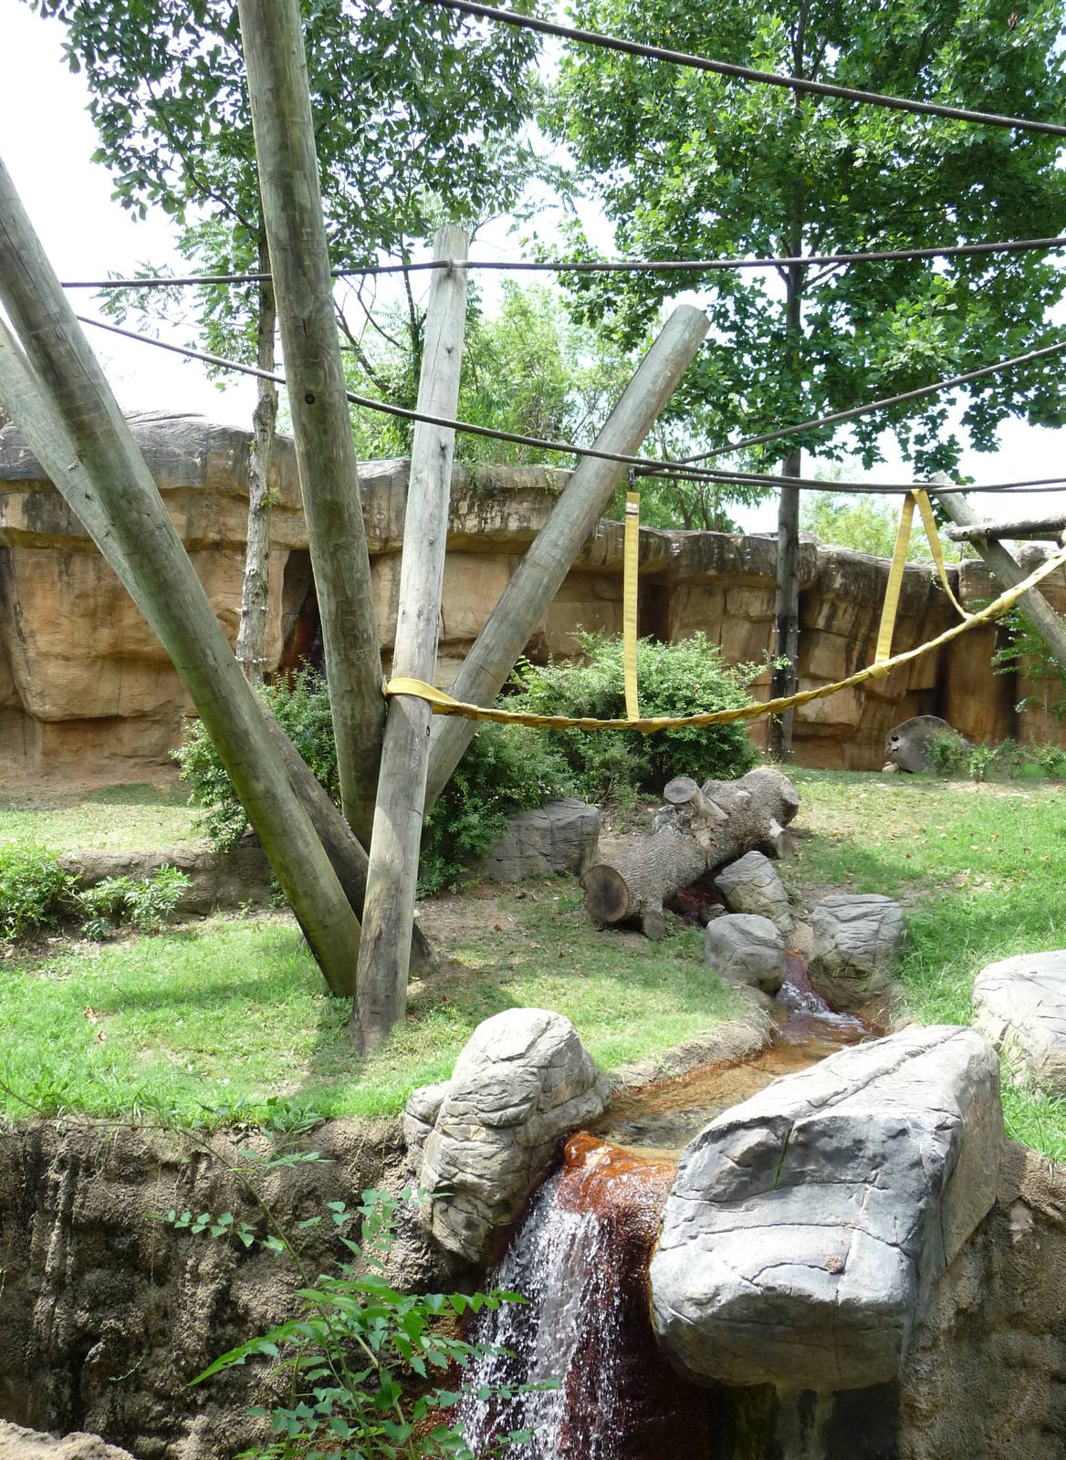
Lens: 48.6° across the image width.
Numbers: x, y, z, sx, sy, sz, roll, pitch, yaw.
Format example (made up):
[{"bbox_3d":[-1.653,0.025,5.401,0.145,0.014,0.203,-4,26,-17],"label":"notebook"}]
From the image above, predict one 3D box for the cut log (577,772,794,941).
[{"bbox_3d":[1.653,1.061,11.396,0.750,0.800,3.200,3,15,38],"label":"cut log"}]

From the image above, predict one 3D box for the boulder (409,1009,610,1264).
[{"bbox_3d":[-0.097,1.927,5.800,0.850,1.000,0.800,2,3,25],"label":"boulder"}]

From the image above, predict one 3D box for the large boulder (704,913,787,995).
[{"bbox_3d":[1.632,1.714,9.100,0.620,0.550,0.550,2,3,10],"label":"large boulder"}]

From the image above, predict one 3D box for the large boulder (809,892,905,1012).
[{"bbox_3d":[2.366,1.607,8.650,0.680,0.750,0.650,2,3,15],"label":"large boulder"}]

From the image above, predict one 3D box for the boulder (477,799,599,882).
[{"bbox_3d":[0.020,1.108,11.900,1.200,0.750,0.800,1,3,-5],"label":"boulder"}]

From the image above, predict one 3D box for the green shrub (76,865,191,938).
[{"bbox_3d":[-3.427,1.466,10.200,0.950,0.600,0.600,0,3,-15],"label":"green shrub"}]

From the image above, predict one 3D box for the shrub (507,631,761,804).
[{"bbox_3d":[1.164,-0.189,13.800,2.750,1.950,2.100,1,3,5],"label":"shrub"}]

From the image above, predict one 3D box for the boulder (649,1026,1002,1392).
[{"bbox_3d":[1.341,1.881,5.150,1.100,1.000,1.700,3,3,35],"label":"boulder"}]

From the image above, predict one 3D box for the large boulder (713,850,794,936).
[{"bbox_3d":[1.927,1.402,10.300,0.680,0.680,0.600,2,3,15],"label":"large boulder"}]

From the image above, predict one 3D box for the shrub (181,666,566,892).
[{"bbox_3d":[-1.485,0.432,12.000,3.700,2.100,1.900,1,3,5],"label":"shrub"}]

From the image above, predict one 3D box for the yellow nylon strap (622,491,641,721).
[{"bbox_3d":[0.626,-0.781,7.500,0.085,1.460,0.030,1,3,-5],"label":"yellow nylon strap"}]

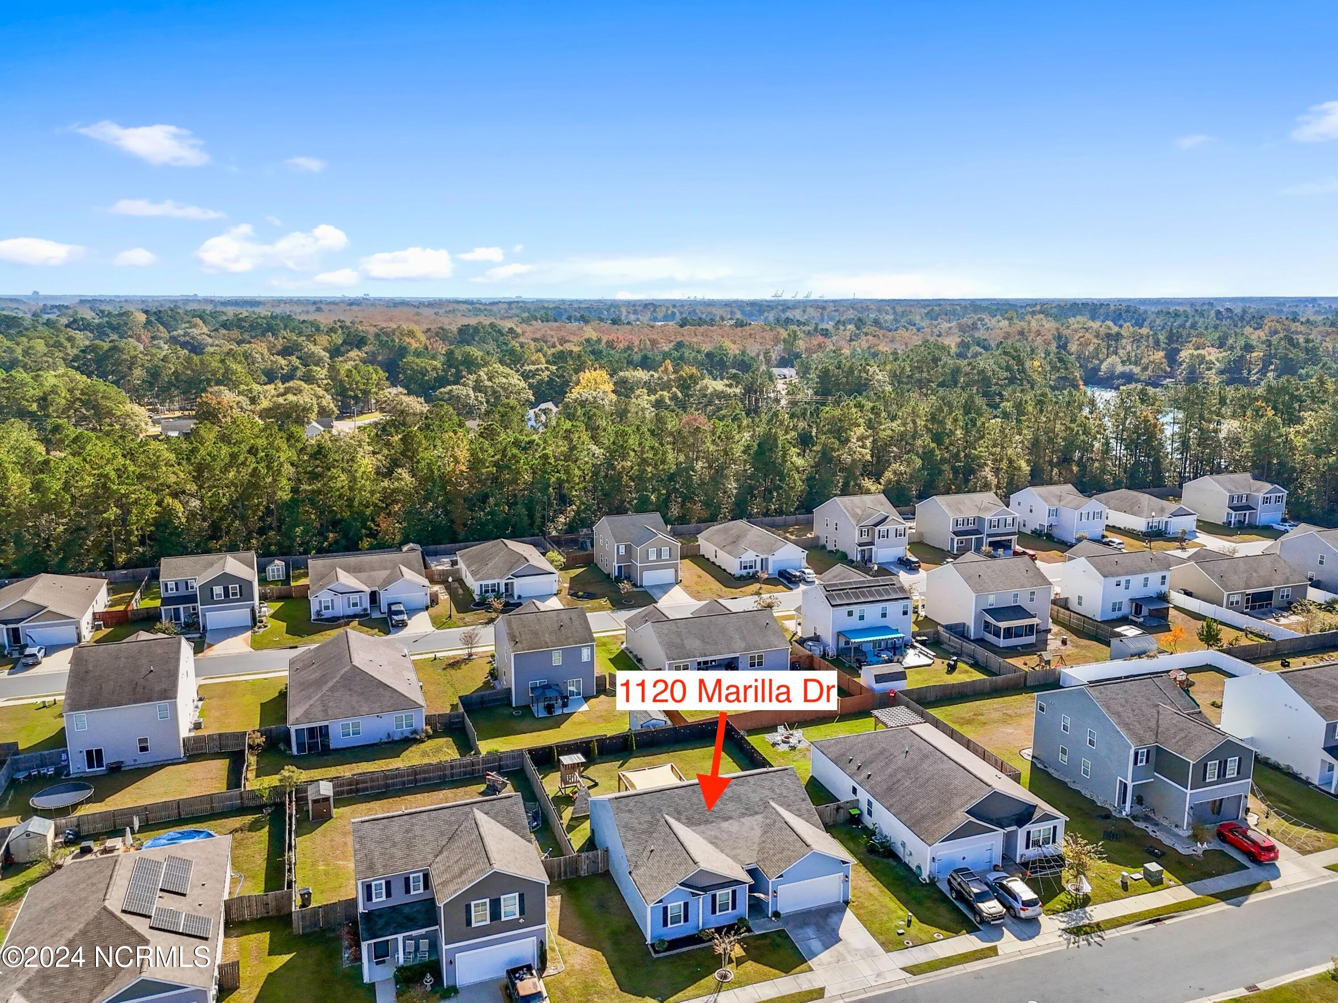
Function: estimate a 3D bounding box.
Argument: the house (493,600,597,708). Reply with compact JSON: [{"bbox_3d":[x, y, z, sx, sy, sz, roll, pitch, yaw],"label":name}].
[{"bbox_3d":[-14.145,15.734,103.069,8.910,8.350,12.600,-5,13,-20],"label":"house"}]

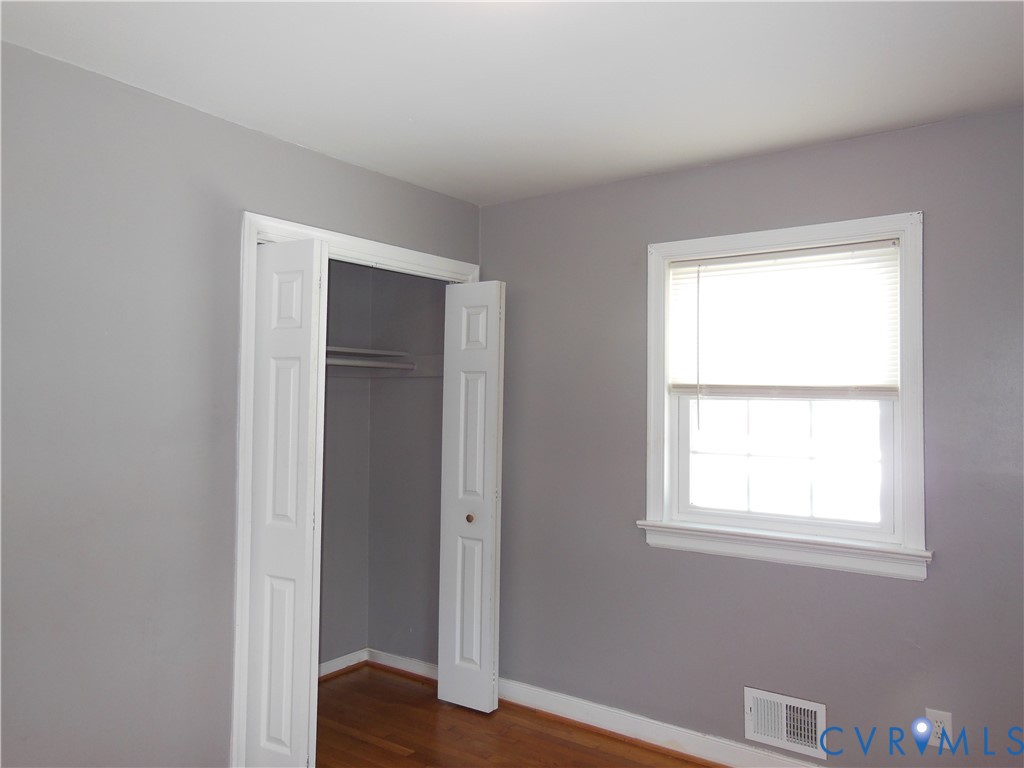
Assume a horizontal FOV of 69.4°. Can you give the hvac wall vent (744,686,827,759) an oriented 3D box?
[{"bbox_3d":[1.030,1.280,2.796,0.300,0.197,0.025,0,-2,36],"label":"hvac wall vent"}]

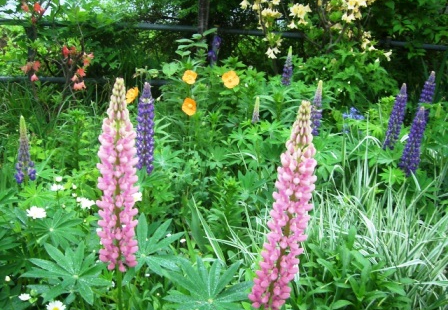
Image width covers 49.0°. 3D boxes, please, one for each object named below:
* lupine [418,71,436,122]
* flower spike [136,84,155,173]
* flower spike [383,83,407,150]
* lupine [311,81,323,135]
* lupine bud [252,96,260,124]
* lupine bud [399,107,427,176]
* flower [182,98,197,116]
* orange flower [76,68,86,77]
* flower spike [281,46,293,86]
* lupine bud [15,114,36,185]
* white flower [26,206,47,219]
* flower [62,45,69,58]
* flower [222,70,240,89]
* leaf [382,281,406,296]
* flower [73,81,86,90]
[{"bbox_3d":[0.870,-0.243,2.100,0.058,0.221,0.058,12,14,22],"label":"lupine"},{"bbox_3d":[-0.264,-0.091,1.650,0.059,0.315,0.059,3,14,0],"label":"flower spike"},{"bbox_3d":[0.700,-0.153,2.000,0.058,0.270,0.058,14,14,19],"label":"flower spike"},{"bbox_3d":[0.400,-0.200,2.100,0.050,0.238,0.050,6,13,11],"label":"lupine"},{"bbox_3d":[0.146,-0.202,2.200,0.033,0.124,0.033,5,13,4],"label":"lupine bud"},{"bbox_3d":[0.727,-0.053,1.870,0.060,0.266,0.060,13,14,21],"label":"lupine bud"},{"bbox_3d":[-0.137,-0.192,1.955,0.058,0.068,0.035,-2,16,-12],"label":"flower"},{"bbox_3d":[-0.840,-0.486,2.900,0.058,0.058,0.050,-5,17,-20],"label":"orange flower"},{"bbox_3d":[0.341,-0.479,2.650,0.052,0.208,0.052,8,13,7],"label":"flower spike"},{"bbox_3d":[-0.624,-0.018,1.550,0.064,0.215,0.064,4,14,0],"label":"lupine bud"},{"bbox_3d":[-0.464,0.142,1.220,0.050,0.028,0.047,2,15,0],"label":"white flower"},{"bbox_3d":[-0.805,-0.526,2.500,0.035,0.060,0.040,1,15,-6],"label":"flower"},{"bbox_3d":[0.029,-0.299,1.950,0.070,0.075,0.035,0,18,0],"label":"flower"},{"bbox_3d":[0.415,0.326,1.200,0.060,0.025,0.035,1,15,-6],"label":"leaf"},{"bbox_3d":[-0.719,-0.346,2.450,0.068,0.042,0.045,-1,15,-11],"label":"flower"}]

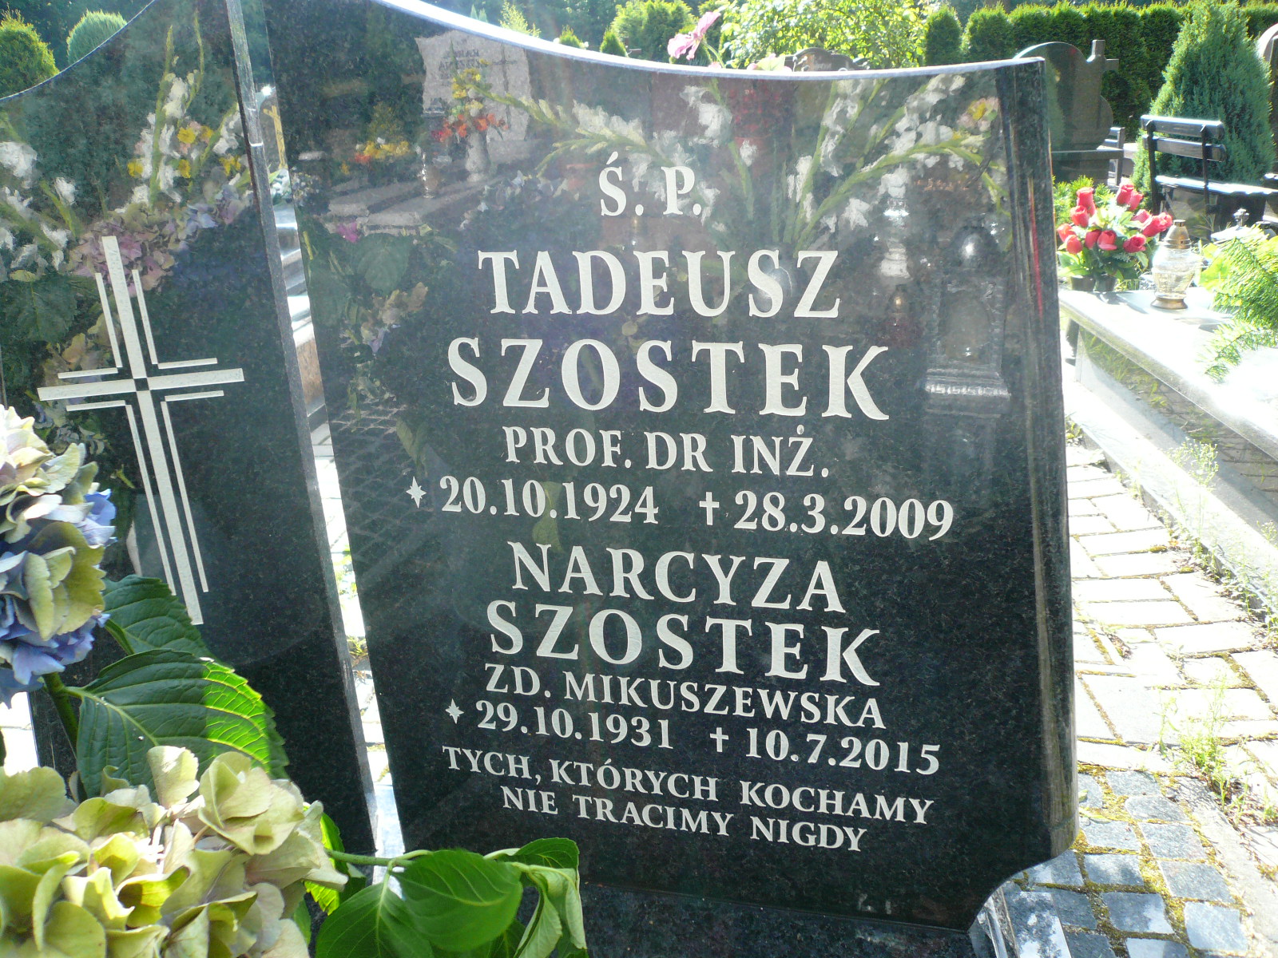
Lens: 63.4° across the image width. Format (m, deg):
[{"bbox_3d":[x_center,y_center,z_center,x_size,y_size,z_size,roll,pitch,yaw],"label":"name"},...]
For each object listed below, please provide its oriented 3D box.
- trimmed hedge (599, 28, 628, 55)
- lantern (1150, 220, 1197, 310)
[{"bbox_3d":[-0.194,-3.433,9.223,0.500,1.100,0.500,-5,24,3],"label":"trimmed hedge"},{"bbox_3d":[1.580,-0.635,3.053,0.137,0.247,0.137,-5,24,3],"label":"lantern"}]

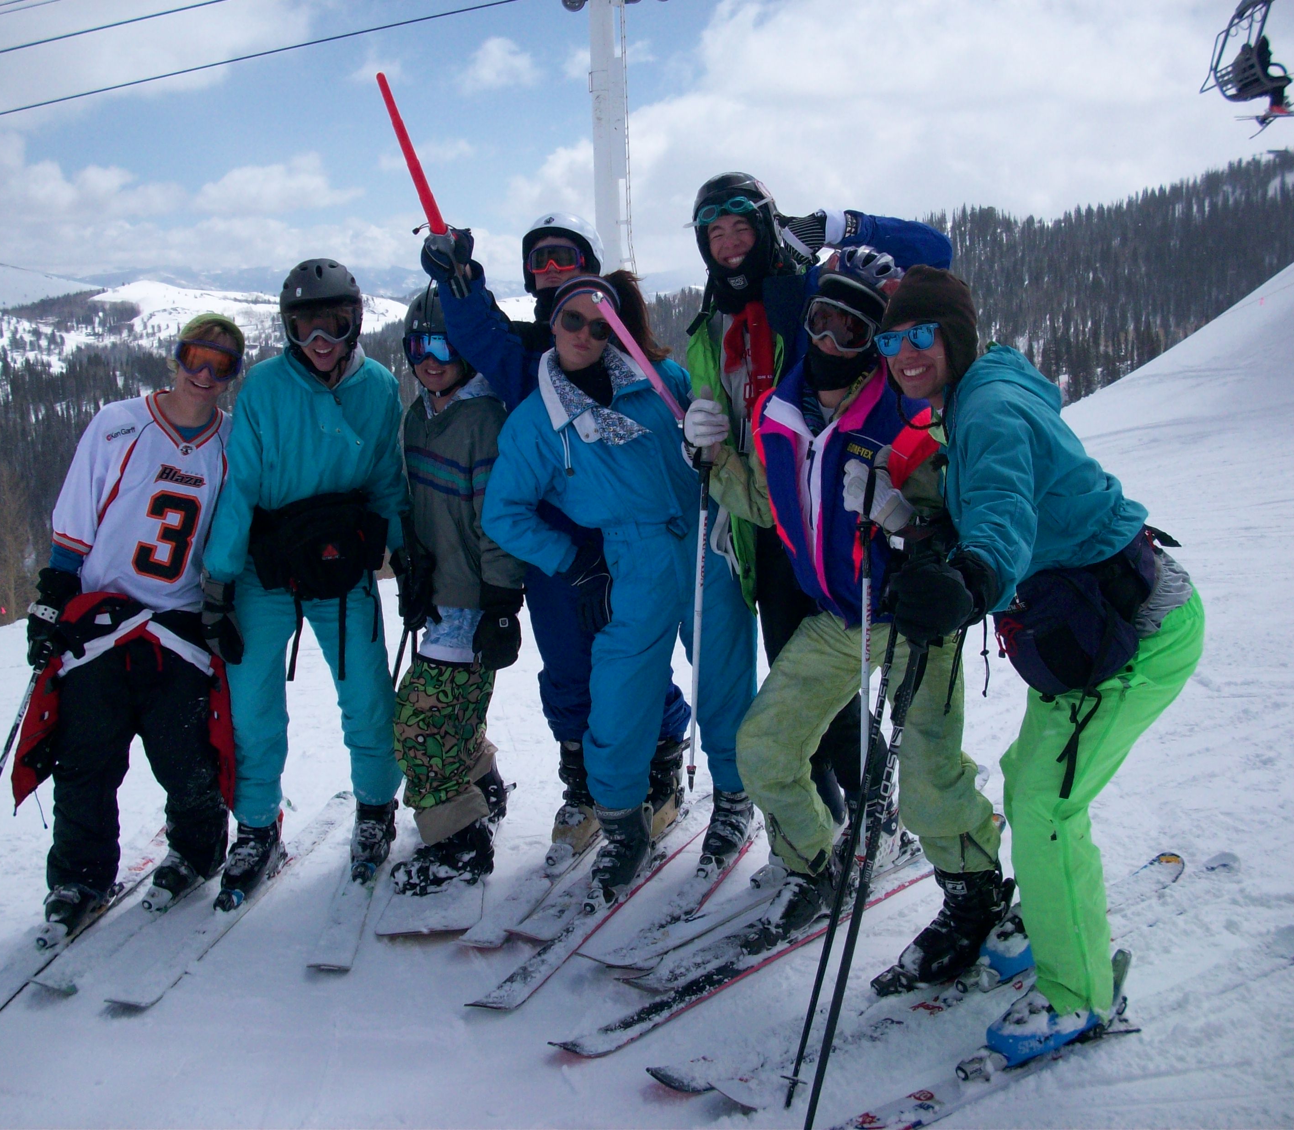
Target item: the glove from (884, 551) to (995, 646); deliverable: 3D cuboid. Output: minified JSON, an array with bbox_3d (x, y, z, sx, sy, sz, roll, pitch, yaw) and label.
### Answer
[{"bbox_3d":[0.550,0.058,3.038,0.170,0.170,0.220,9,14,44],"label":"glove"}]

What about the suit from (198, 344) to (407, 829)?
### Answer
[{"bbox_3d":[-1.002,0.064,4.720,0.570,1.390,0.340,-2,8,-6],"label":"suit"}]

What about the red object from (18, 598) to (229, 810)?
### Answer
[{"bbox_3d":[-1.413,0.362,4.360,0.550,0.540,0.320,-1,9,-2],"label":"red object"}]

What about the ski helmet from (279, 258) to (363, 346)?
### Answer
[{"bbox_3d":[-0.890,-0.725,4.420,0.225,0.235,0.270,-2,24,-8],"label":"ski helmet"}]

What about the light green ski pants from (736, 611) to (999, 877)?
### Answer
[{"bbox_3d":[0.535,0.362,3.904,0.570,0.690,0.460,6,12,34],"label":"light green ski pants"}]

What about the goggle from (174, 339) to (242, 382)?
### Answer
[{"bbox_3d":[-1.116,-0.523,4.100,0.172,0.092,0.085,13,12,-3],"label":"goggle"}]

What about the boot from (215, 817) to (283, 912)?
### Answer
[{"bbox_3d":[-1.130,0.751,4.619,0.120,0.280,0.310,1,9,10],"label":"boot"}]

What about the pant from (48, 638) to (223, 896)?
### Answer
[{"bbox_3d":[-1.470,0.556,4.650,0.480,0.750,0.340,-2,8,-5],"label":"pant"}]

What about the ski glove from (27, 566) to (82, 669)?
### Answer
[{"bbox_3d":[-1.554,0.137,4.232,0.130,0.260,0.125,2,11,20],"label":"ski glove"}]

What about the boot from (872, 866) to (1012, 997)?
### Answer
[{"bbox_3d":[0.669,0.768,3.579,0.320,0.285,0.130,-6,9,-31],"label":"boot"}]

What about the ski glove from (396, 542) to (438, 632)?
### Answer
[{"bbox_3d":[-0.660,0.066,4.620,0.120,0.250,0.120,0,8,12],"label":"ski glove"}]

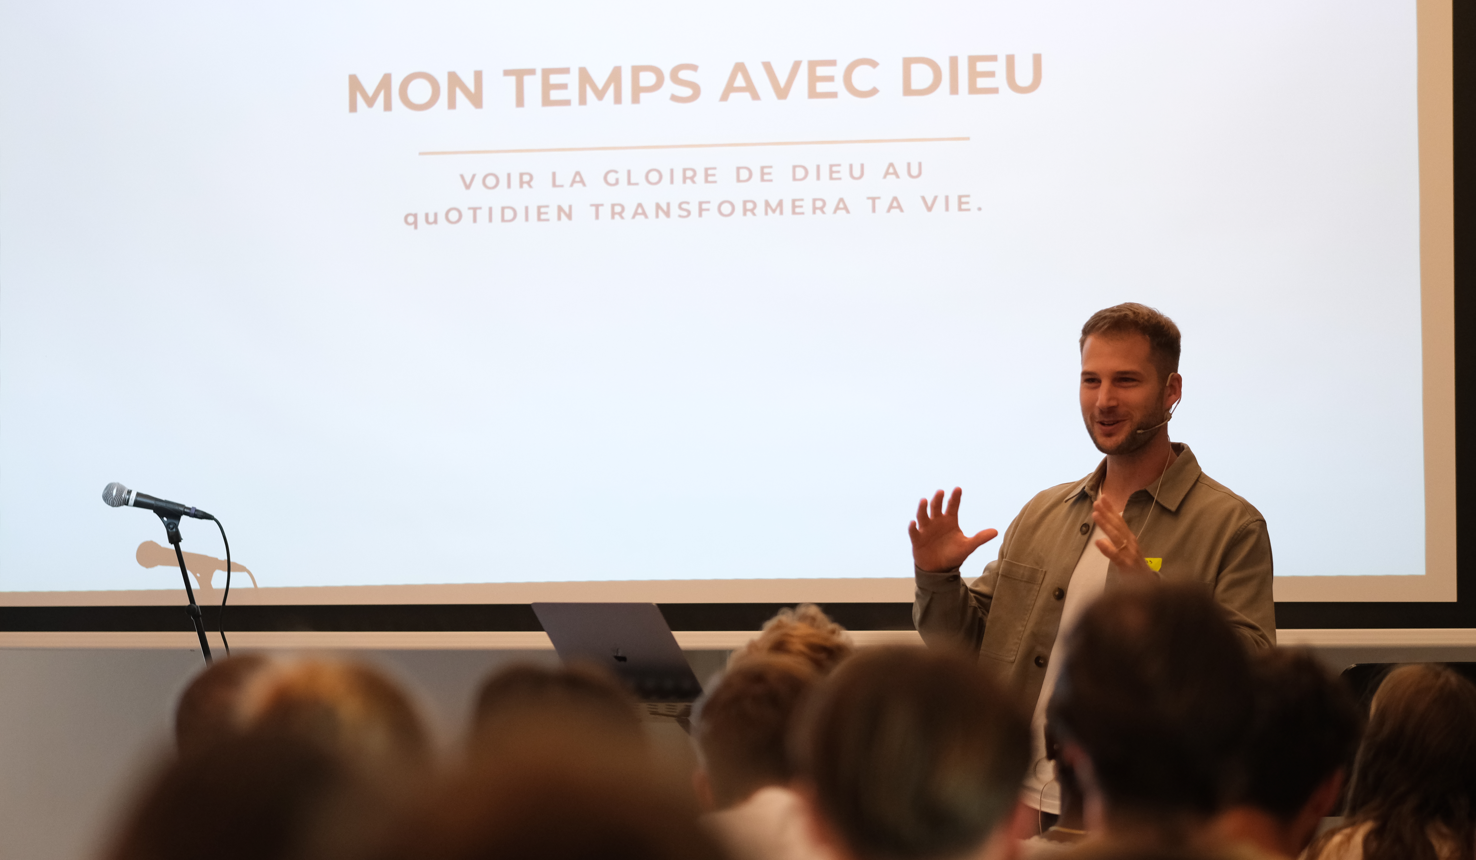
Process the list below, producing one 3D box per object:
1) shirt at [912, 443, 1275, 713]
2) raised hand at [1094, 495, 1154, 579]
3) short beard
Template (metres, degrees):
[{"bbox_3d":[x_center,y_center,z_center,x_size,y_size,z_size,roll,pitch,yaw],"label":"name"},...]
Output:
[{"bbox_3d":[0.578,0.324,8.820,0.550,0.620,0.430,-1,-3,30],"label":"shirt"},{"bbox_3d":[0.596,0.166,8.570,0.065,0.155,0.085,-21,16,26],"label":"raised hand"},{"bbox_3d":[0.616,0.005,8.840,0.130,0.080,0.090,-1,-3,28],"label":"short beard"}]

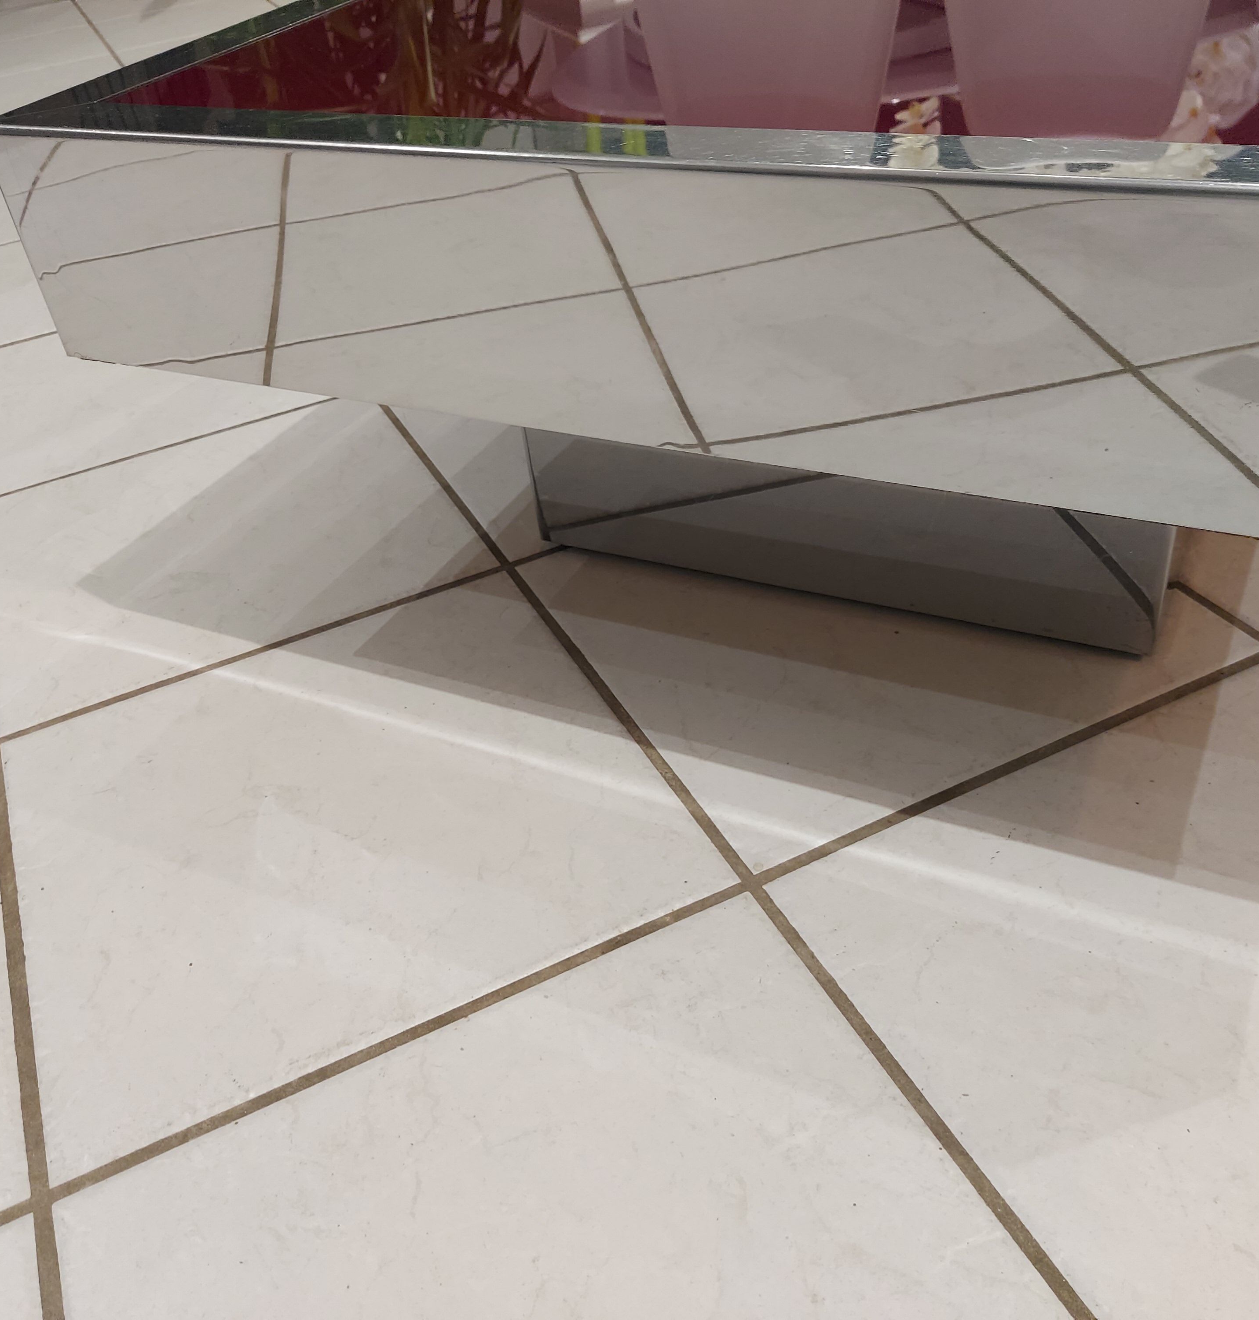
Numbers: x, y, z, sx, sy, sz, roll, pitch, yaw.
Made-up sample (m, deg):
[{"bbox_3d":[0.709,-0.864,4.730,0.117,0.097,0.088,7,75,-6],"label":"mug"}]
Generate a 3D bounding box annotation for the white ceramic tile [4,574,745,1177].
[{"bbox_3d":[-0.164,0.085,0.709,0.337,0.010,0.330,-21,40,-17],"label":"white ceramic tile"}]

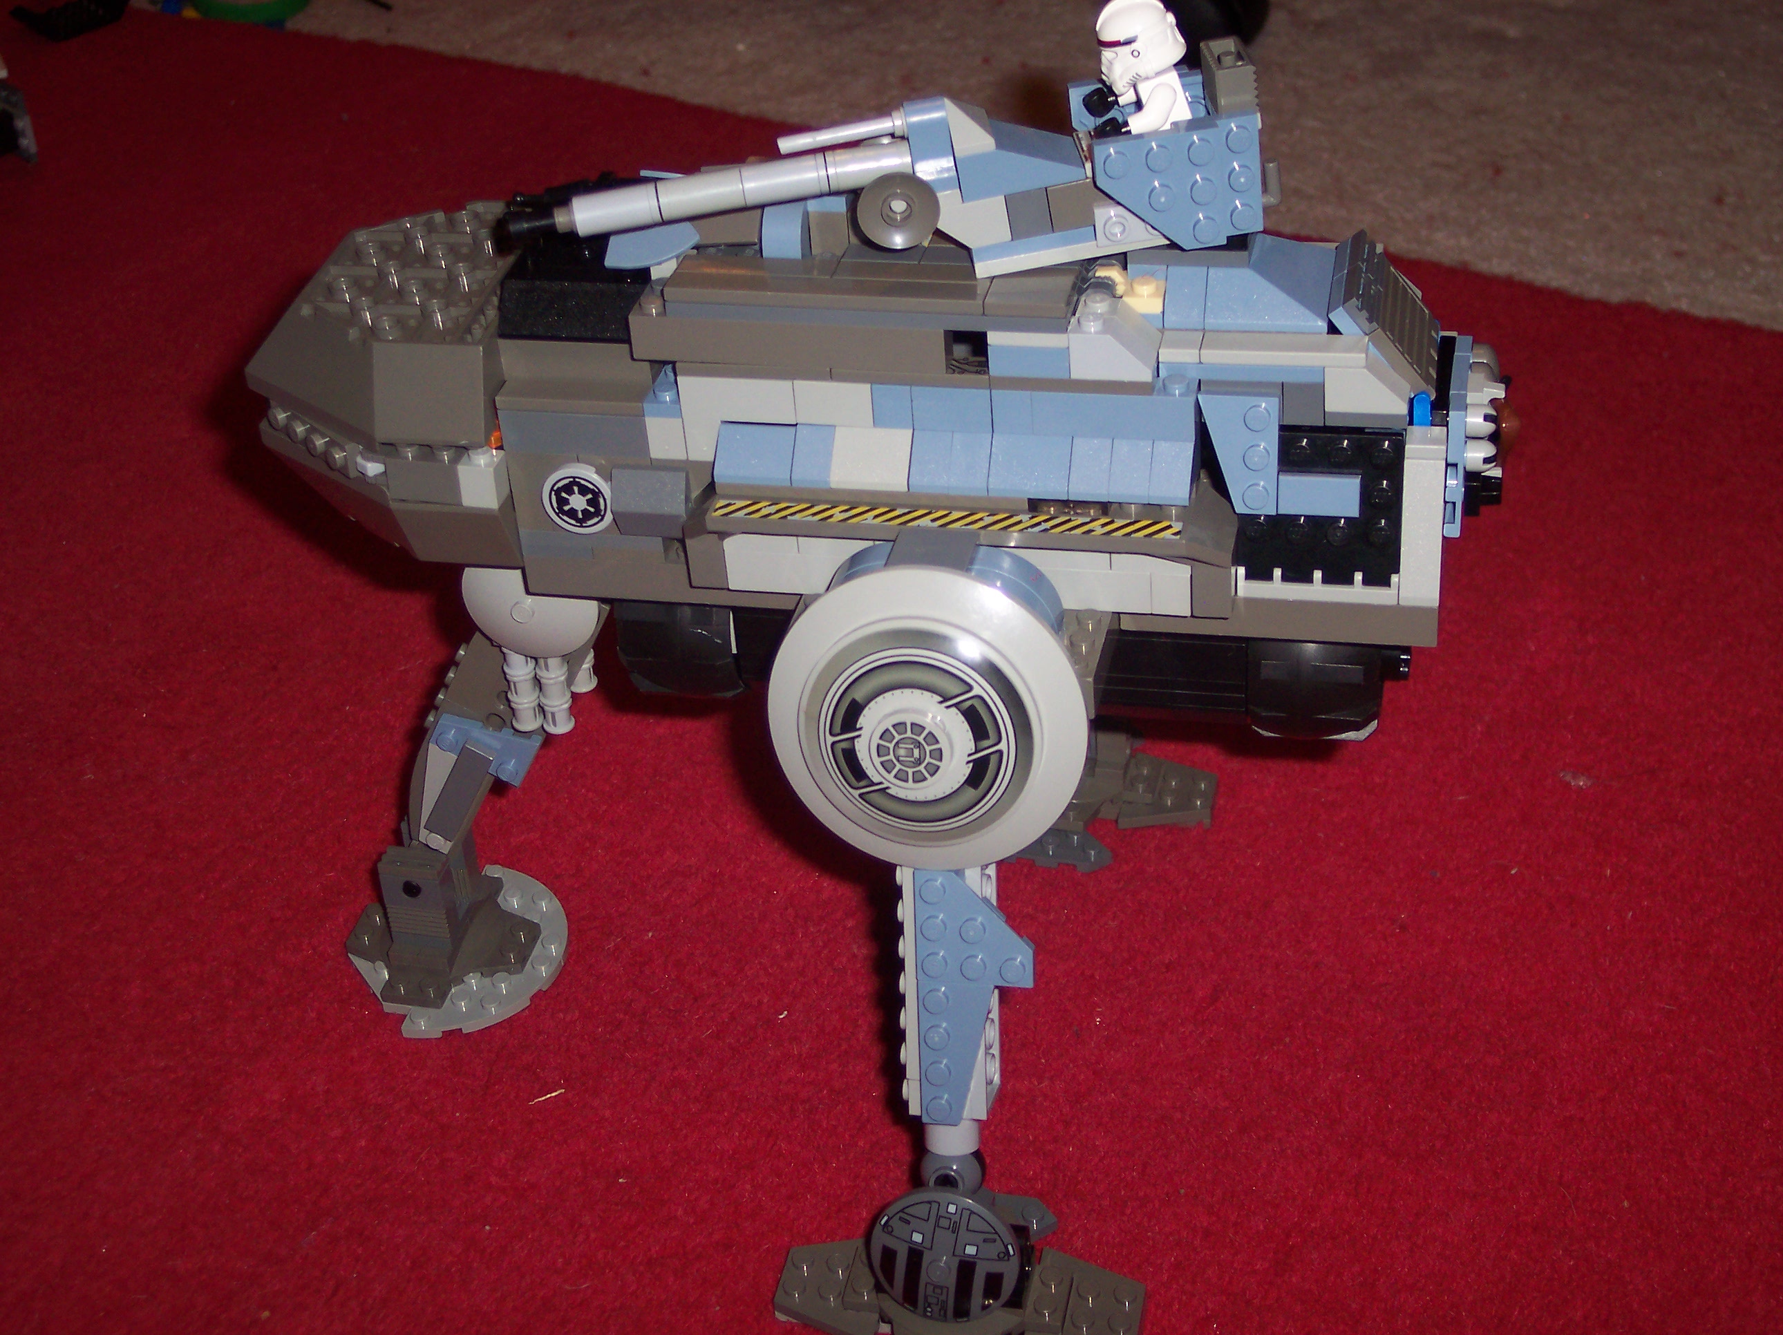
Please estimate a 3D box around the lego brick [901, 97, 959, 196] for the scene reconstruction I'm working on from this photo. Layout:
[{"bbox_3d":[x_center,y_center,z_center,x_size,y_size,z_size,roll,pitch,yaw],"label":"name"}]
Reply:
[{"bbox_3d":[0.008,-0.102,0.511,0.008,0.013,0.016,-11,34,2],"label":"lego brick"}]

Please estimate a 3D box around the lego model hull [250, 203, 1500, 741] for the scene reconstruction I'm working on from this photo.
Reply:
[{"bbox_3d":[-0.007,-0.044,0.566,0.269,0.114,0.084,3,34,12],"label":"lego model hull"}]

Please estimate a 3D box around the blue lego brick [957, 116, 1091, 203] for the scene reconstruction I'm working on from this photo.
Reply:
[{"bbox_3d":[0.025,-0.101,0.513,0.024,0.010,0.016,-11,34,2],"label":"blue lego brick"}]

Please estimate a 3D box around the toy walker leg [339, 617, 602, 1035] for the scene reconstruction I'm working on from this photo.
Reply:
[{"bbox_3d":[-0.105,0.029,0.641,0.084,0.114,0.064,3,34,12],"label":"toy walker leg"}]

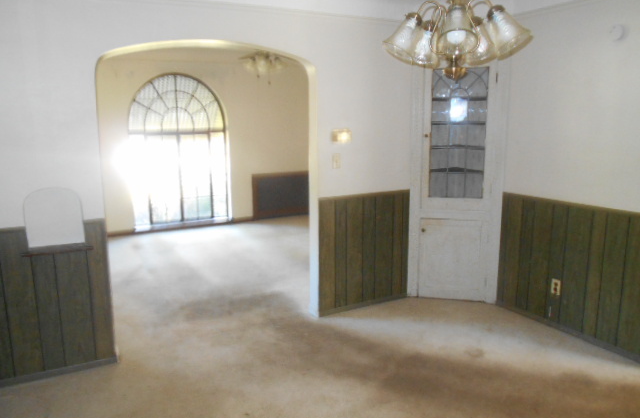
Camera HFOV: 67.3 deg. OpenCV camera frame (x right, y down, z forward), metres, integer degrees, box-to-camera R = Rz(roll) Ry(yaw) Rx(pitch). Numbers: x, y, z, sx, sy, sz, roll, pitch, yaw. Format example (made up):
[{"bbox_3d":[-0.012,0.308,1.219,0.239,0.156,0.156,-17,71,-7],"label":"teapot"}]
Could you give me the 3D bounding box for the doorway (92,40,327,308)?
[{"bbox_3d":[-0.691,-0.086,3.280,1.456,2.002,0.142,-6,12,-27],"label":"doorway"}]

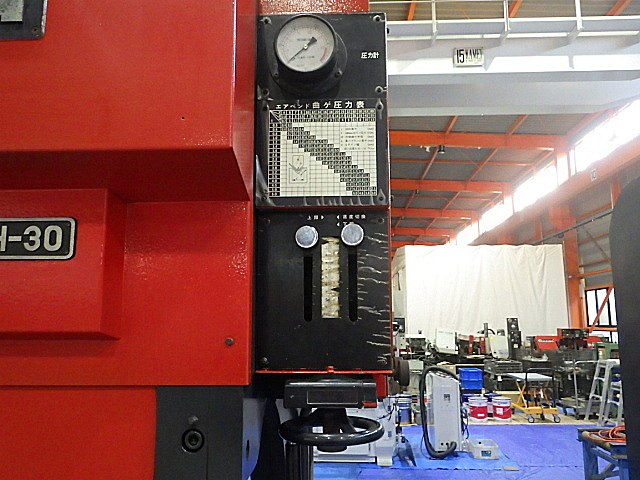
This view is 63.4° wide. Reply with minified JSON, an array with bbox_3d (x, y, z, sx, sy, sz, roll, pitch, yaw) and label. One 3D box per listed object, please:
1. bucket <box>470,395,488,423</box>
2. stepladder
[{"bbox_3d":[2.532,2.711,8.276,0.300,0.357,0.300,0,-9,0],"label":"bucket"},{"bbox_3d":[4.543,2.380,8.124,0.660,0.940,0.530,-1,-9,6],"label":"stepladder"}]

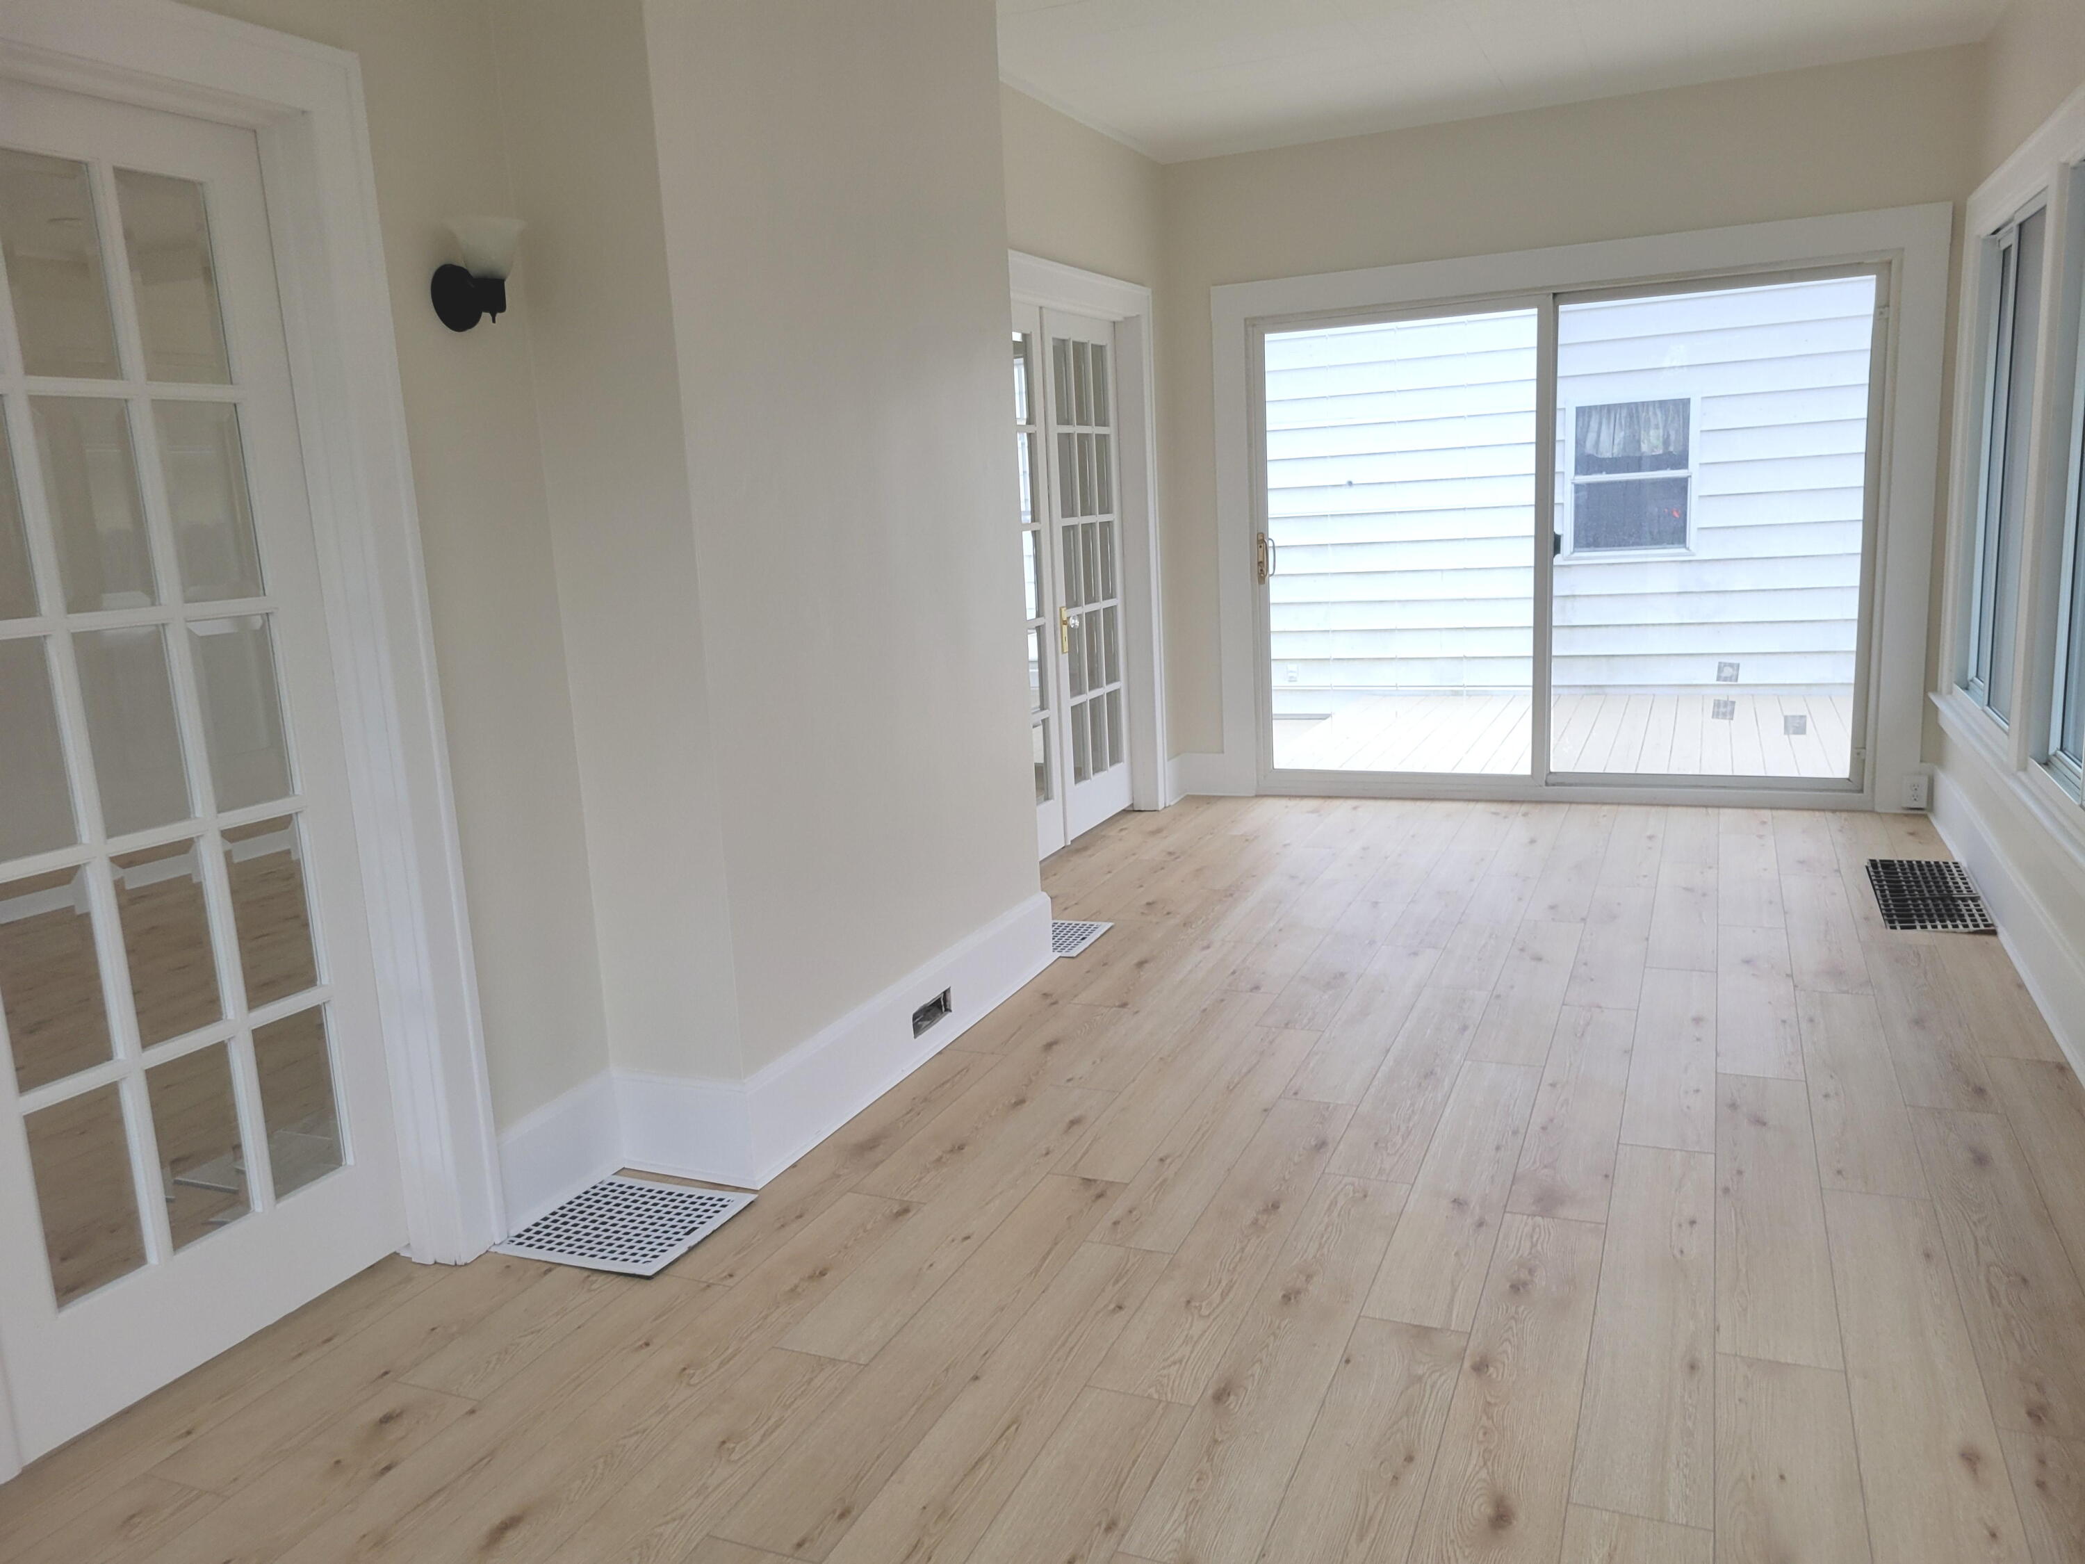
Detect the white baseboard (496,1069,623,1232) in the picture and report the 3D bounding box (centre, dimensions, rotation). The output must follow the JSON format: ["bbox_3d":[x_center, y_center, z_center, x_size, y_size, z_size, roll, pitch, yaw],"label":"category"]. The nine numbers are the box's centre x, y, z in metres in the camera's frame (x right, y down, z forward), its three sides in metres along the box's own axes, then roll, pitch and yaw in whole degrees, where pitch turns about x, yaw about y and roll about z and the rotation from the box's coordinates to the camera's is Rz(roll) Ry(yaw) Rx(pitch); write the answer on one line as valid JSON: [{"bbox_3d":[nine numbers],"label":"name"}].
[{"bbox_3d":[-0.964,0.739,3.127,0.024,0.221,0.351,1,11,23],"label":"white baseboard"}]

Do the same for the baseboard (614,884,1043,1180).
[{"bbox_3d":[-0.428,0.560,3.933,0.342,0.231,1.594,1,11,23],"label":"baseboard"}]

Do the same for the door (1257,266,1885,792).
[{"bbox_3d":[2.031,-0.935,6.323,2.387,2.004,0.108,1,11,23],"label":"door"}]

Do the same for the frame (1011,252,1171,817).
[{"bbox_3d":[0.108,-0.805,5.912,0.168,2.155,1.594,1,11,23],"label":"frame"}]

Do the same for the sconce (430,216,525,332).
[{"bbox_3d":[-0.992,-0.896,2.766,0.172,0.179,0.140,1,11,23],"label":"sconce"}]

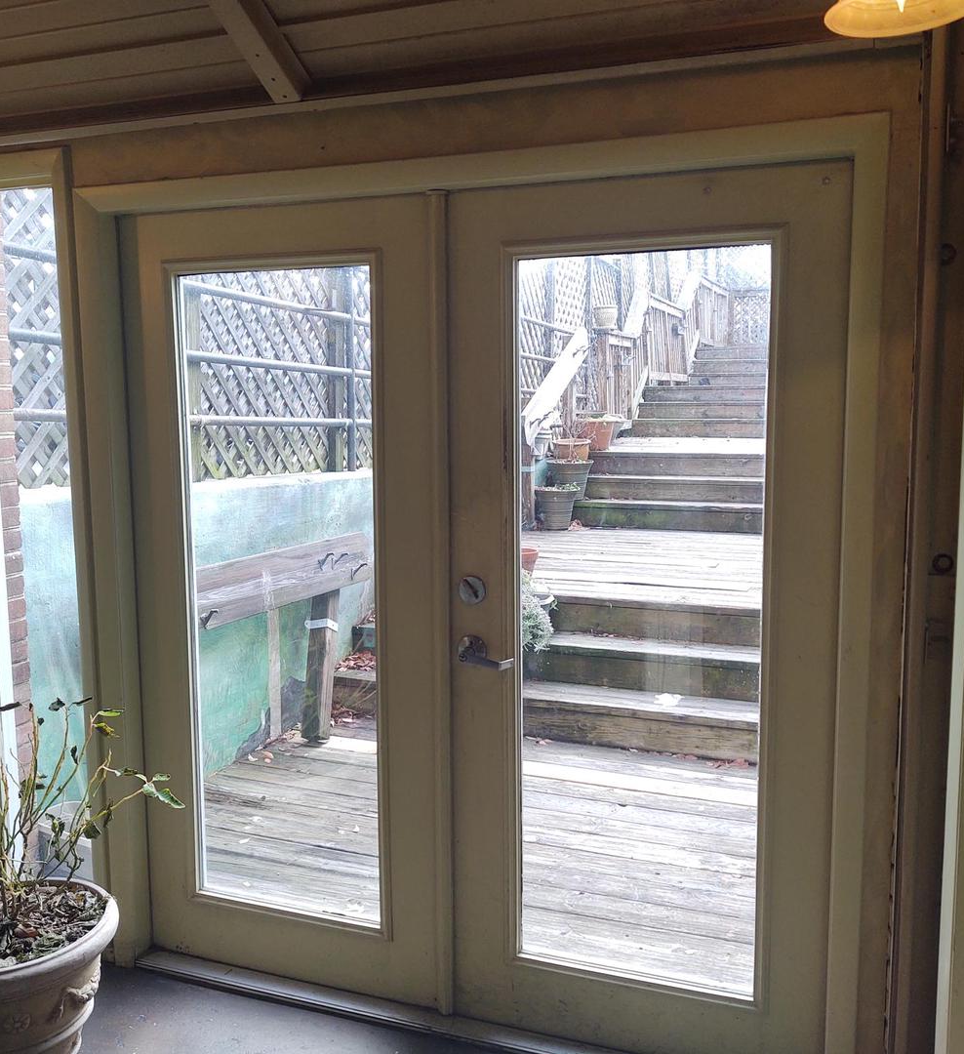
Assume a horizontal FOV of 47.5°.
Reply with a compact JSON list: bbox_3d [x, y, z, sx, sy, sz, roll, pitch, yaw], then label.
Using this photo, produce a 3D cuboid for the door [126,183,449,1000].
[{"bbox_3d":[-0.491,0.203,2.754,0.904,1.959,0.055,2,7,21],"label":"door"}]

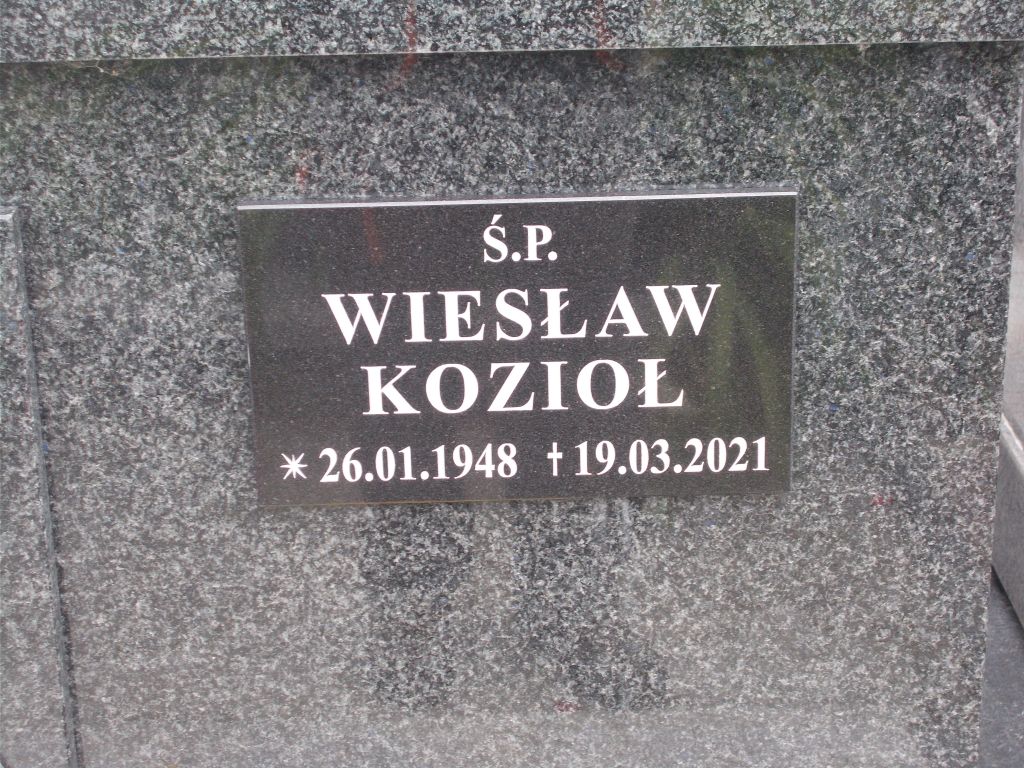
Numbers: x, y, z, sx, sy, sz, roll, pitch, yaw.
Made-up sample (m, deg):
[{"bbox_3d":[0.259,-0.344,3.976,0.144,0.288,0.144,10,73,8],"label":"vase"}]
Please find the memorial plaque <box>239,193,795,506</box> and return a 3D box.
[{"bbox_3d":[0.005,-0.019,1.311,0.317,0.184,0.012,-2,21,0],"label":"memorial plaque"}]

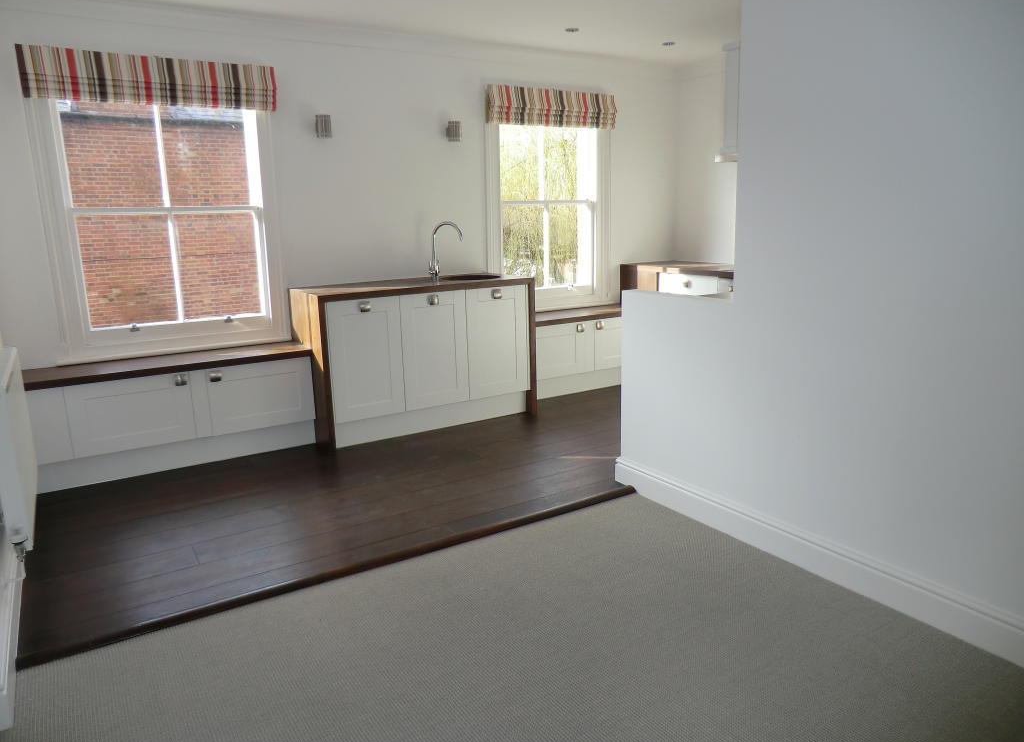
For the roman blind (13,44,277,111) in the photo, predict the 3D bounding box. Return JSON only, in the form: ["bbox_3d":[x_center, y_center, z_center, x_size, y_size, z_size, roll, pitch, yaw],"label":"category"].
[{"bbox_3d":[-1.921,-1.571,3.857,1.249,0.253,0.094,-9,15,-31],"label":"roman blind"}]

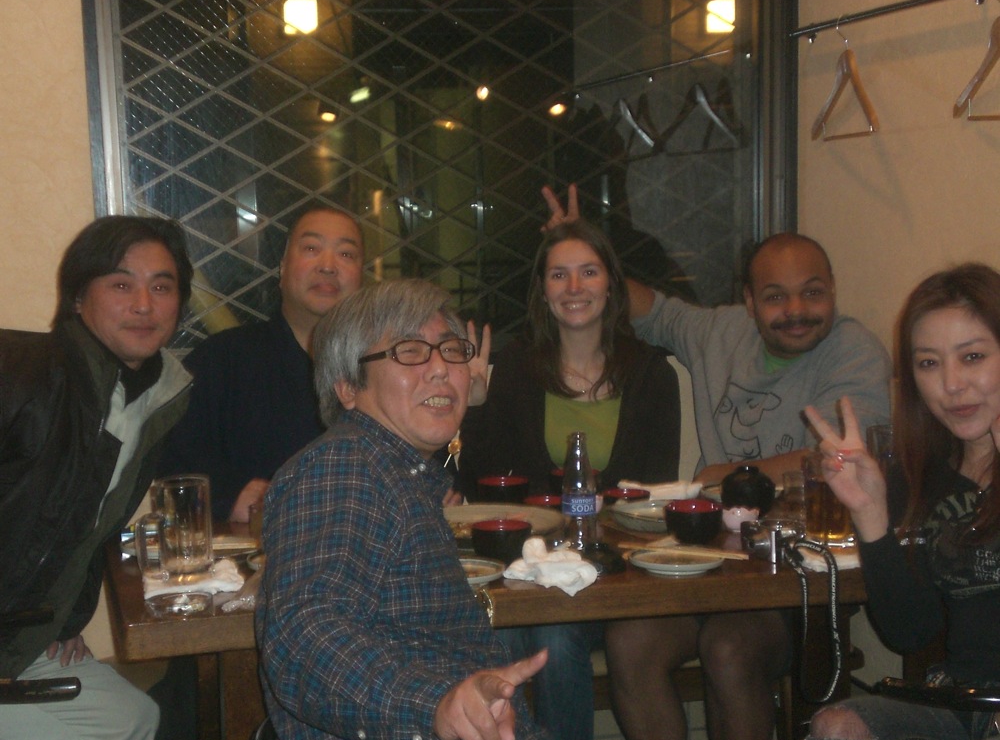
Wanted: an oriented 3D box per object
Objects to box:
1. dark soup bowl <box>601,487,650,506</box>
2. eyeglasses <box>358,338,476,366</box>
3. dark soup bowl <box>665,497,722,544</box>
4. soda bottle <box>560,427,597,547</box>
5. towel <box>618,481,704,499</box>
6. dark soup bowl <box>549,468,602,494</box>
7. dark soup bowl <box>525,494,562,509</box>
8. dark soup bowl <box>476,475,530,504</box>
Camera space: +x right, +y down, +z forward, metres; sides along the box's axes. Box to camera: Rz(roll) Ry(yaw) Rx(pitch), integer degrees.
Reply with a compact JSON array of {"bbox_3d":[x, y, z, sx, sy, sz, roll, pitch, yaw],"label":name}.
[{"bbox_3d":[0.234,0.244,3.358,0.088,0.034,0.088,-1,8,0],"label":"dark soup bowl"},{"bbox_3d":[-0.127,-0.013,2.686,0.140,0.042,0.140,-2,-7,-31],"label":"eyeglasses"},{"bbox_3d":[0.330,0.261,3.096,0.098,0.059,0.098,-1,8,0],"label":"dark soup bowl"},{"bbox_3d":[0.133,0.202,3.056,0.059,0.198,0.059,-1,8,0],"label":"soda bottle"},{"bbox_3d":[0.302,0.226,3.444,0.160,0.031,0.060,-1,8,6],"label":"towel"},{"bbox_3d":[0.144,0.223,3.445,0.097,0.058,0.097,-1,8,0],"label":"dark soup bowl"},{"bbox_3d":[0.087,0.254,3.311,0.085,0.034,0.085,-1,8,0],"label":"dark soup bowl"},{"bbox_3d":[0.008,0.236,3.384,0.095,0.058,0.095,-1,8,0],"label":"dark soup bowl"}]

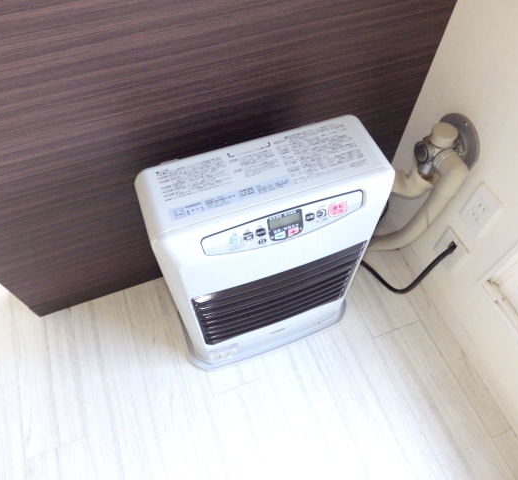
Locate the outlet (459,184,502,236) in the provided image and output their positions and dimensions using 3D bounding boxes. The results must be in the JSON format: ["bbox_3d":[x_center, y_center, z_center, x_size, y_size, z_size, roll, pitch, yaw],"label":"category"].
[{"bbox_3d":[0.489,-0.063,0.904,0.010,0.119,0.070,-18,60,-10],"label":"outlet"}]

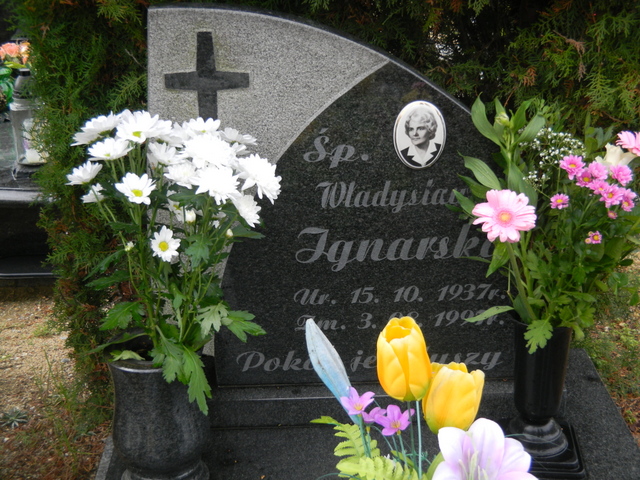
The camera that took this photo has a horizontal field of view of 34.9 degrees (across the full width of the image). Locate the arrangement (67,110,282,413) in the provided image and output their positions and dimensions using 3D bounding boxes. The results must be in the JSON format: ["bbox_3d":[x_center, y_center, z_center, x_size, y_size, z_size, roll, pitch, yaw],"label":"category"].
[{"bbox_3d":[-0.215,0.043,1.544,0.310,0.480,0.270,-1,23,-2],"label":"arrangement"}]

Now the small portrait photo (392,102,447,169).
[{"bbox_3d":[0.169,-0.178,1.721,0.090,0.120,0.012,-1,23,-2],"label":"small portrait photo"}]

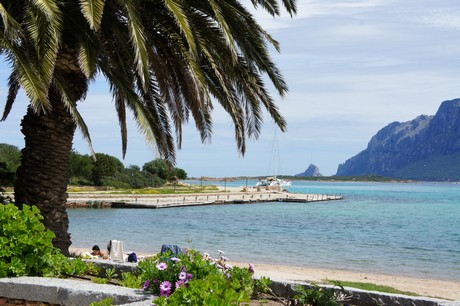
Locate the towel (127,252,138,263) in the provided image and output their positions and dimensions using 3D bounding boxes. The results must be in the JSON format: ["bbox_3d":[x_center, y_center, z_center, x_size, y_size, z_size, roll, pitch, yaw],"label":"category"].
[{"bbox_3d":[-1.933,2.085,16.000,0.230,0.200,0.190,0,-2,-7],"label":"towel"}]

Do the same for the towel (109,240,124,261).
[{"bbox_3d":[-2.254,1.945,16.000,0.300,0.410,0.170,0,-2,-8],"label":"towel"}]

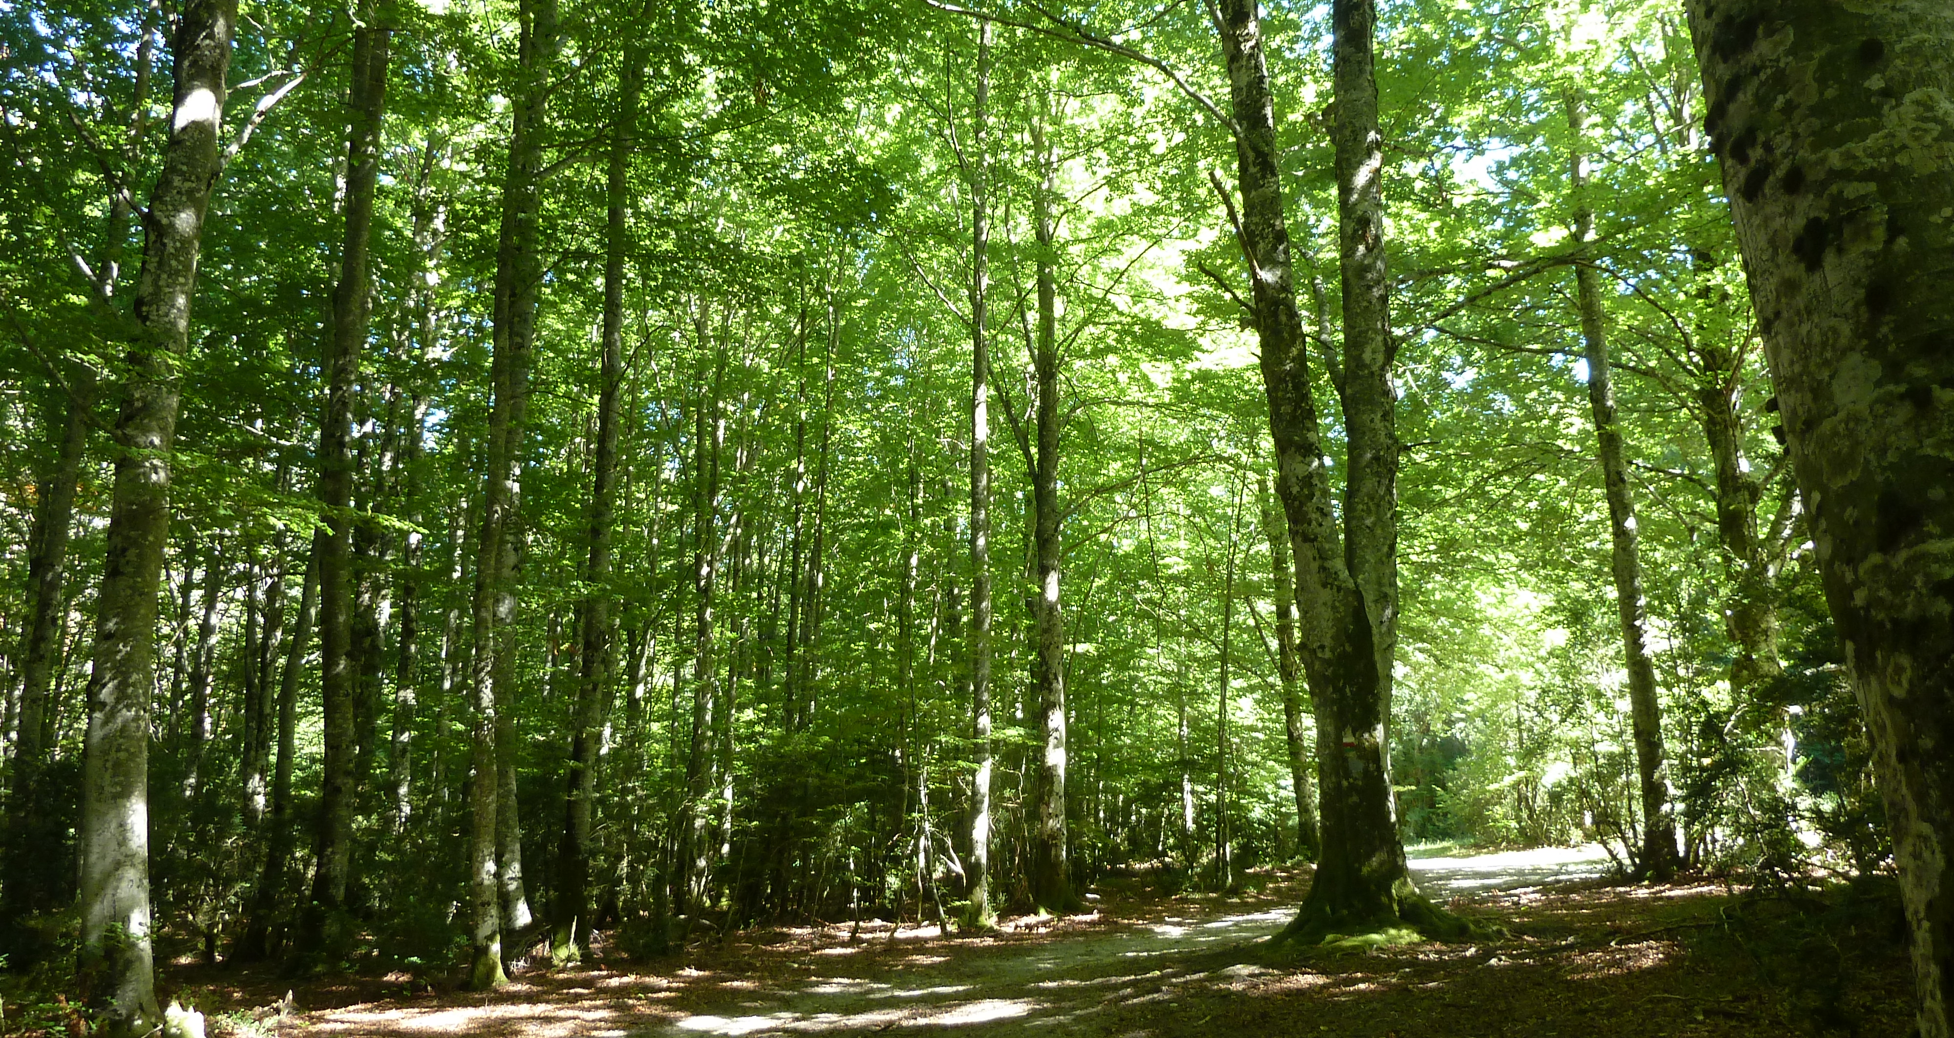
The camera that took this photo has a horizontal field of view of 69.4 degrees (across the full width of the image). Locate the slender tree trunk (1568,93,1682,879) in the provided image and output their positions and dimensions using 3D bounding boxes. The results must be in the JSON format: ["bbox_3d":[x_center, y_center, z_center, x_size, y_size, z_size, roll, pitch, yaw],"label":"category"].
[{"bbox_3d":[7.865,-0.597,17.533,0.460,9.830,0.440,-2,-9,0],"label":"slender tree trunk"}]

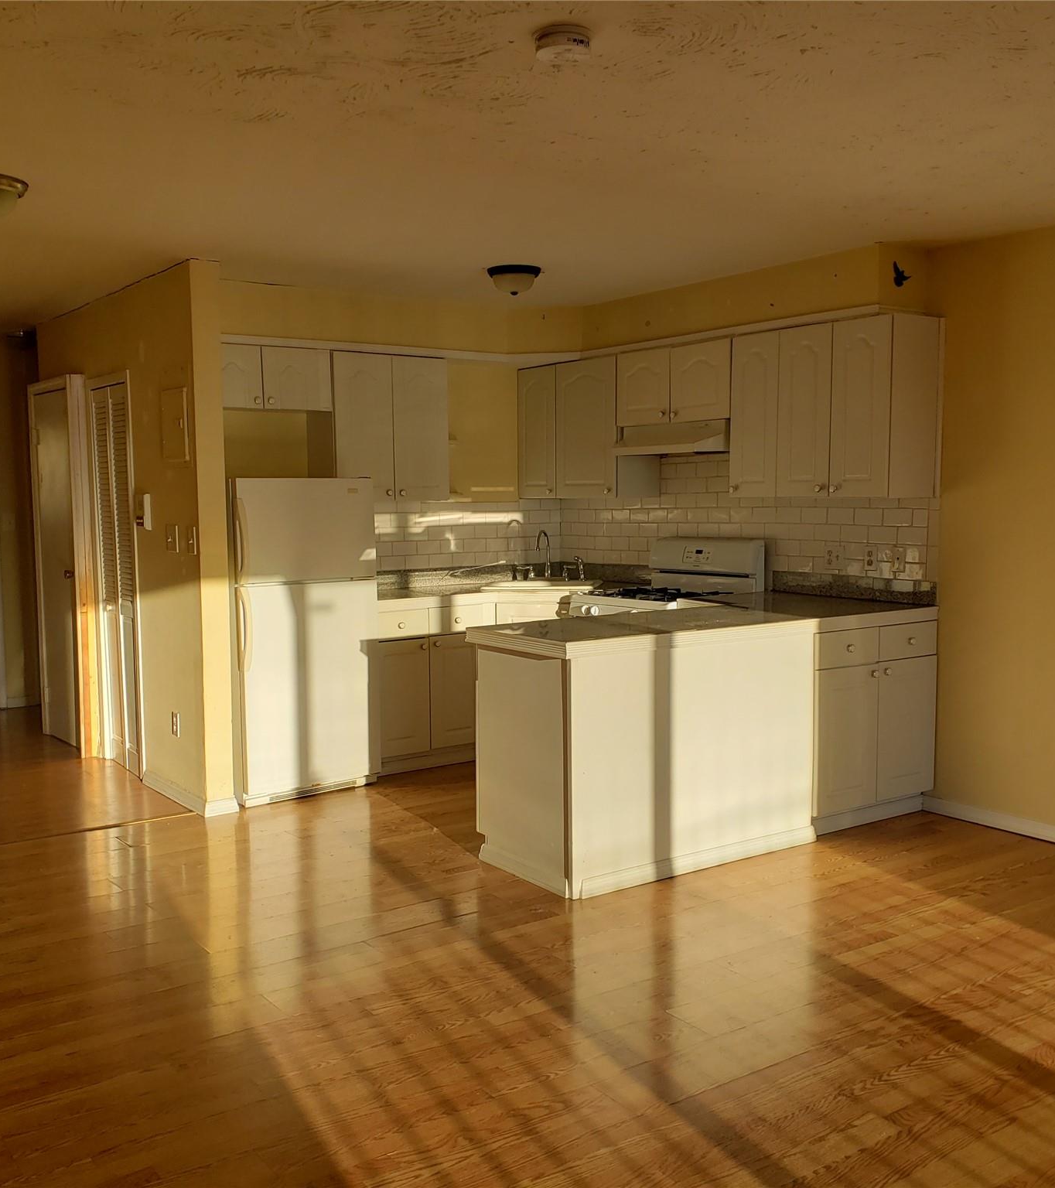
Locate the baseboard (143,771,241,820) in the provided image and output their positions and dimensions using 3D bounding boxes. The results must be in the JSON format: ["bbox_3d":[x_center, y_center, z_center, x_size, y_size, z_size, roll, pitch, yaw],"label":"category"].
[{"bbox_3d":[-1.602,0.925,5.639,0.173,0.072,0.824,-4,6,-36],"label":"baseboard"}]

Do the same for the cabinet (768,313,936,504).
[{"bbox_3d":[1.444,-0.798,5.220,0.349,0.752,0.627,-4,5,-36],"label":"cabinet"}]

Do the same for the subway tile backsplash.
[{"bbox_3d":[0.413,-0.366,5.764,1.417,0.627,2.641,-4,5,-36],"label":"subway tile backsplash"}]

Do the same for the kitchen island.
[{"bbox_3d":[0.778,0.548,4.852,2.039,0.917,0.596,-4,6,-36],"label":"kitchen island"}]

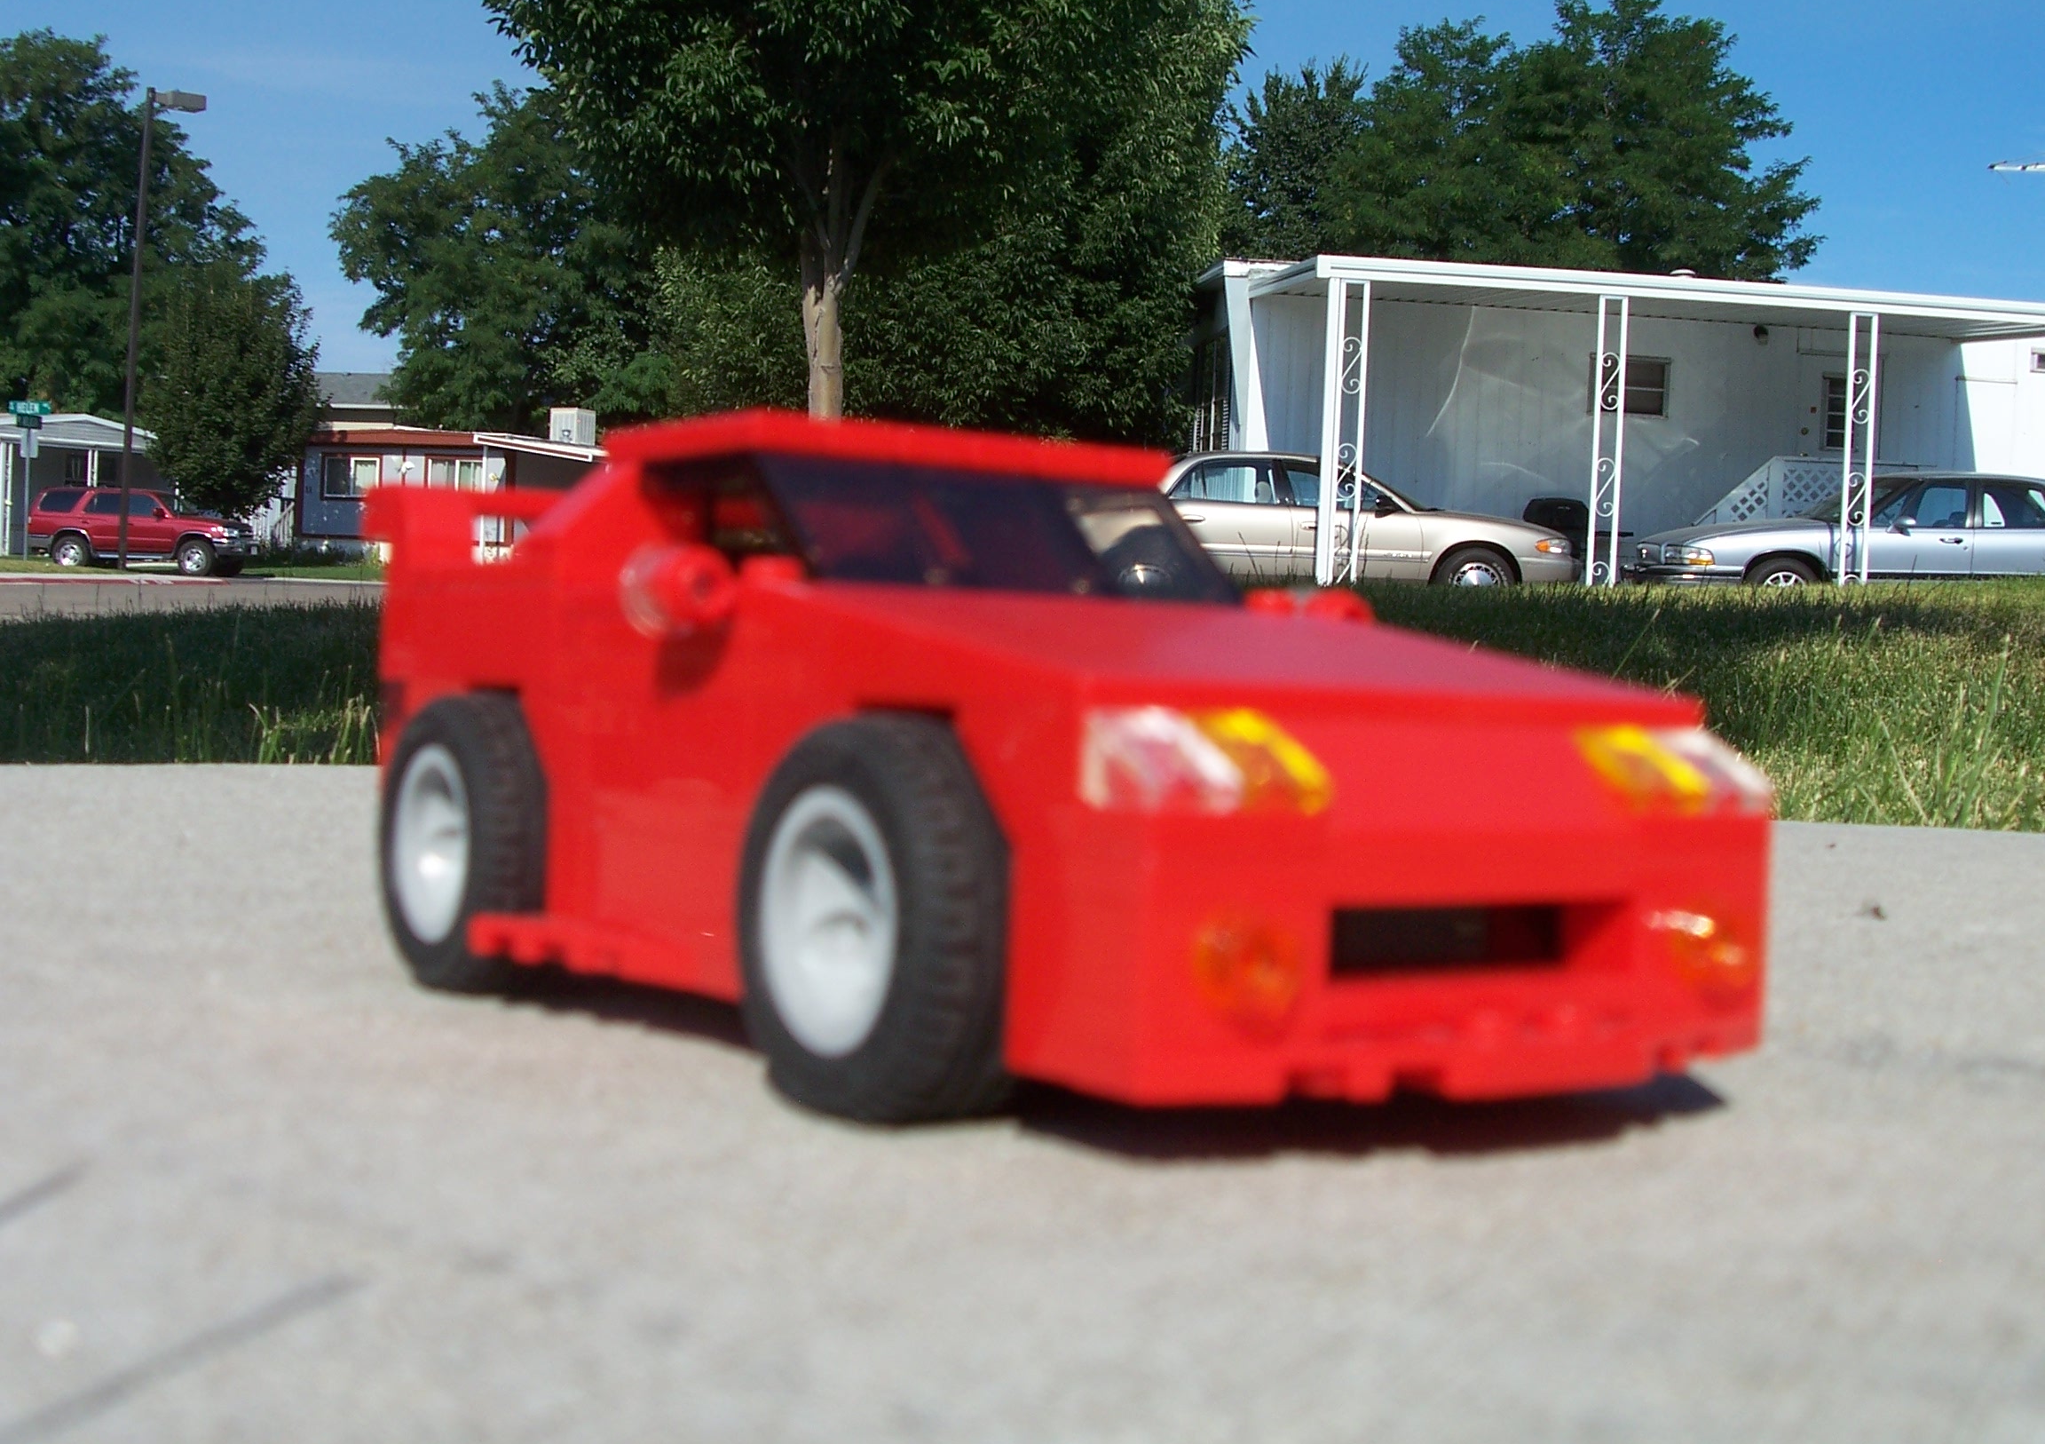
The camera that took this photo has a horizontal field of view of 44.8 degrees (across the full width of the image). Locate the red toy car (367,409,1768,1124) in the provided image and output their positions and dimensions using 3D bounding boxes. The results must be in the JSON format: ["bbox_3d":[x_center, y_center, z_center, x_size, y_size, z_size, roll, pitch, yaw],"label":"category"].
[{"bbox_3d":[-0.006,0.001,0.247,0.082,0.059,0.163,2,1,-35],"label":"red toy car"}]

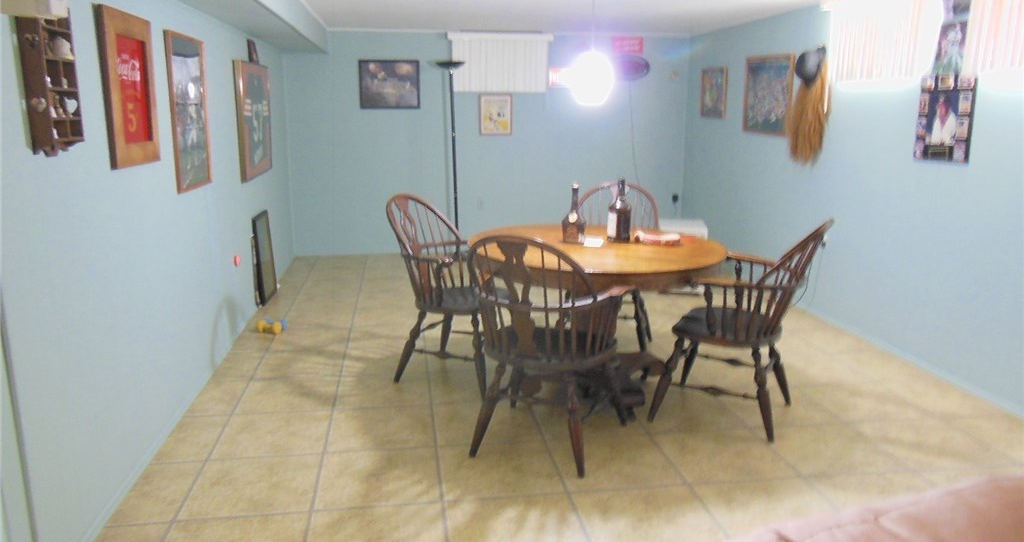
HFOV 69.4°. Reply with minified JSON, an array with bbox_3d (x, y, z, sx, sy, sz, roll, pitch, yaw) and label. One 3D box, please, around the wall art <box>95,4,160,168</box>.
[{"bbox_3d":[-1.425,-0.676,2.759,0.034,0.544,0.460,-2,13,-8],"label":"wall art"}]

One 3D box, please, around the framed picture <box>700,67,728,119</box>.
[{"bbox_3d":[1.822,-1.610,6.678,0.030,0.440,0.485,-2,13,-8],"label":"framed picture"}]

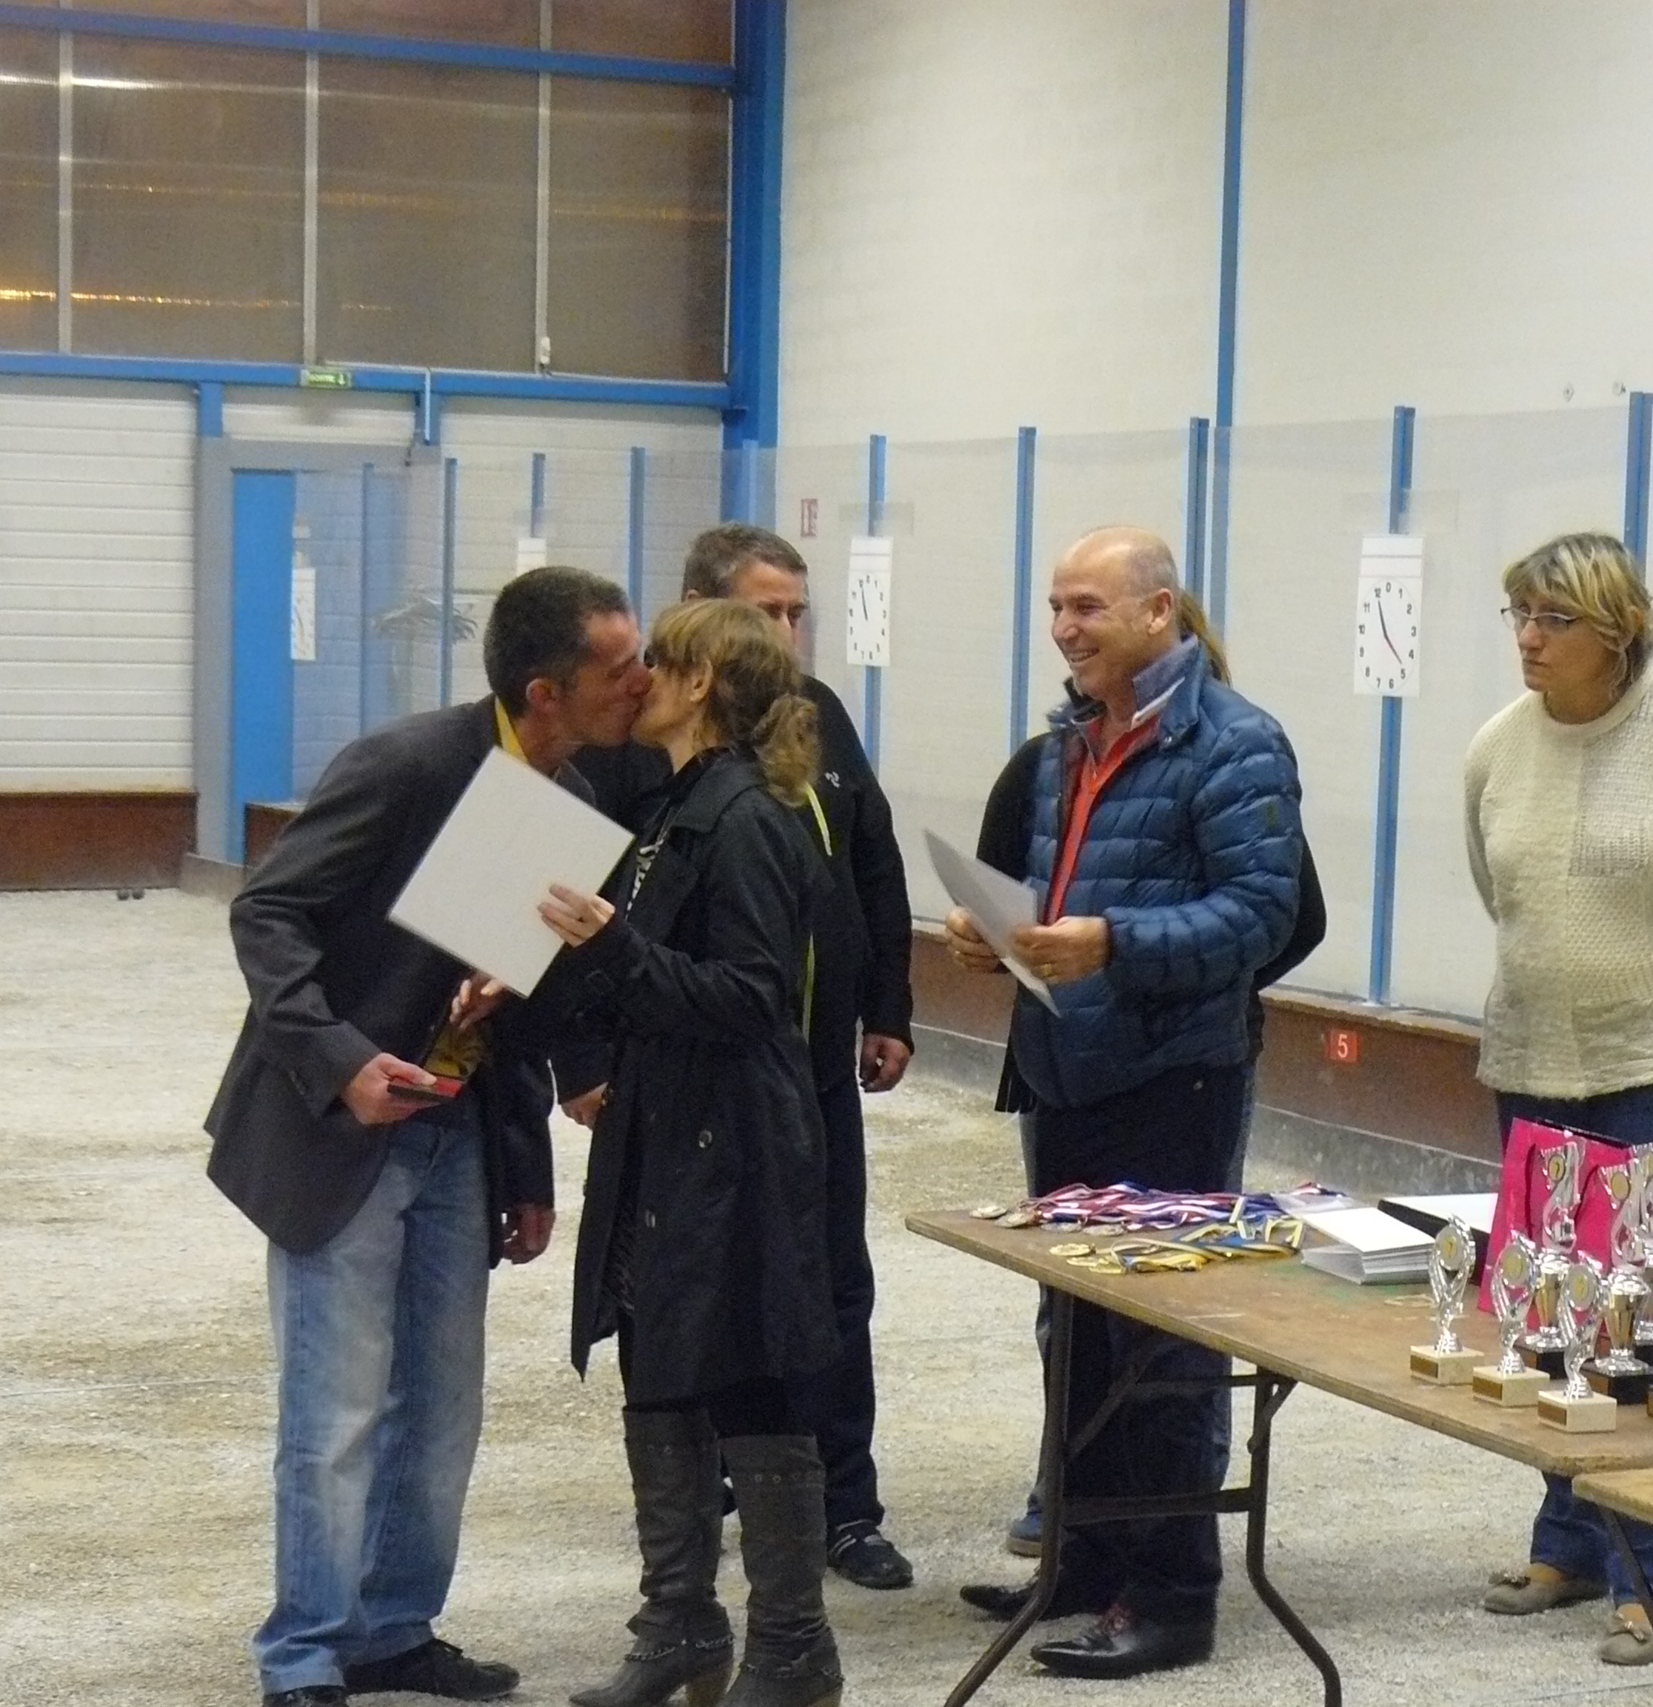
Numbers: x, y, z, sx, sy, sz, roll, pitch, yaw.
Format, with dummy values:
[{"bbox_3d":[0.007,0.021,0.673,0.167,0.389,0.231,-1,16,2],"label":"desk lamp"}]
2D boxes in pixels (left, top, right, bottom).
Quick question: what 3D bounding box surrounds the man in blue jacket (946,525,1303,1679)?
[{"bbox_3d":[0.458,0.358,6.194,0.450,1.720,0.510,-1,4,-27],"label":"man in blue jacket"}]

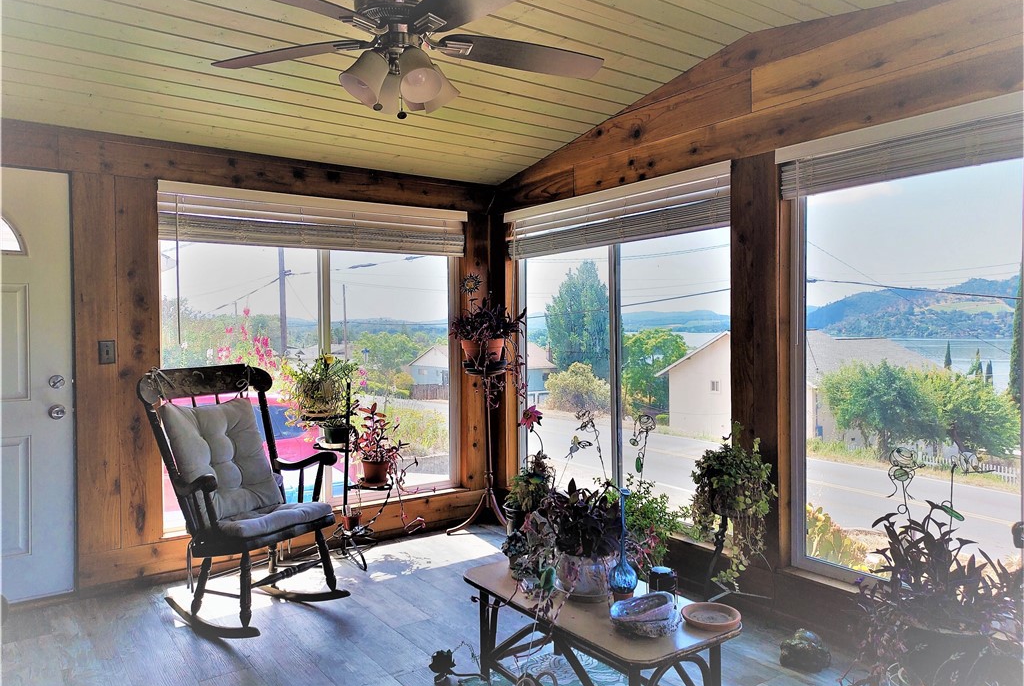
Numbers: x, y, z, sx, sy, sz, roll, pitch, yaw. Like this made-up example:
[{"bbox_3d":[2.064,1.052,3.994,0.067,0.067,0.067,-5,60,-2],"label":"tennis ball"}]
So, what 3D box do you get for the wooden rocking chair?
[{"bbox_3d":[-1.228,0.681,3.380,0.720,1.130,0.680,0,1,30],"label":"wooden rocking chair"}]

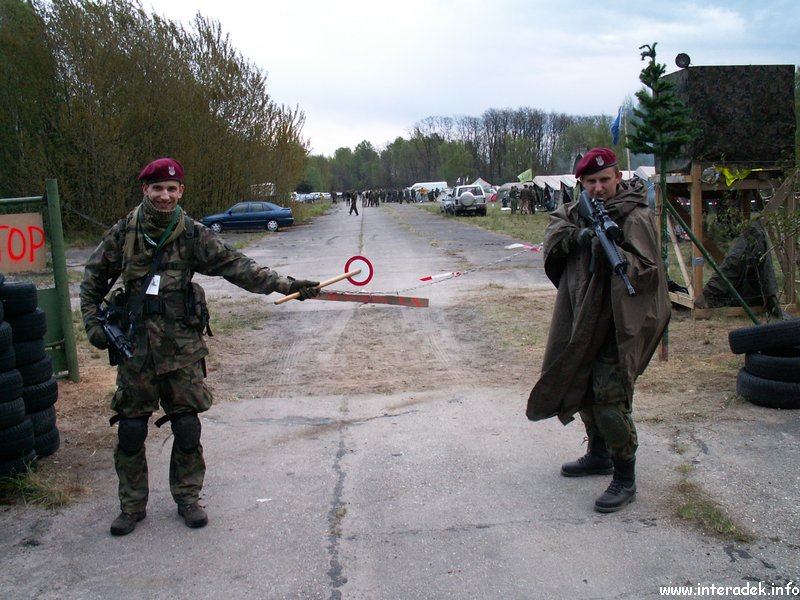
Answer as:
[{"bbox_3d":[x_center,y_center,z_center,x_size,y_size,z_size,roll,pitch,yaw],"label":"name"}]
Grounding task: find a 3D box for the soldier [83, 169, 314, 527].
[{"bbox_3d":[-0.975,0.220,3.991,1.130,1.830,0.550,-3,8,-9],"label":"soldier"}]

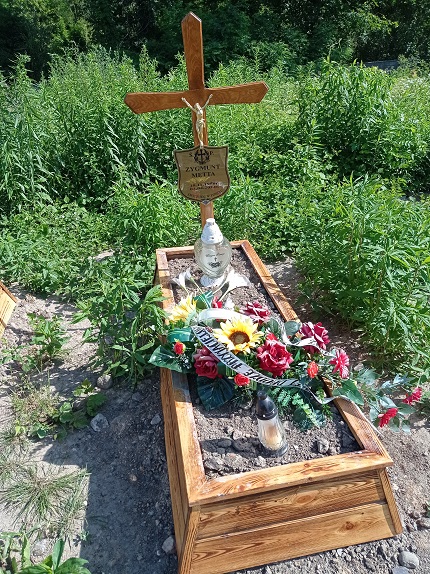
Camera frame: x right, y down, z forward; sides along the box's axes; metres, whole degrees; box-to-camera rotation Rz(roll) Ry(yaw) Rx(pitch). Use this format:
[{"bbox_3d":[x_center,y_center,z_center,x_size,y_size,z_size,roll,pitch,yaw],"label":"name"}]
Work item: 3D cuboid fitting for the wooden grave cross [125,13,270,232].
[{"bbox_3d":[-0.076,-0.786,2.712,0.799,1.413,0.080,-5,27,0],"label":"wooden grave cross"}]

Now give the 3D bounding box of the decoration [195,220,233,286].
[{"bbox_3d":[-0.009,-0.182,2.428,0.190,0.342,0.190,-8,27,-6],"label":"decoration"}]

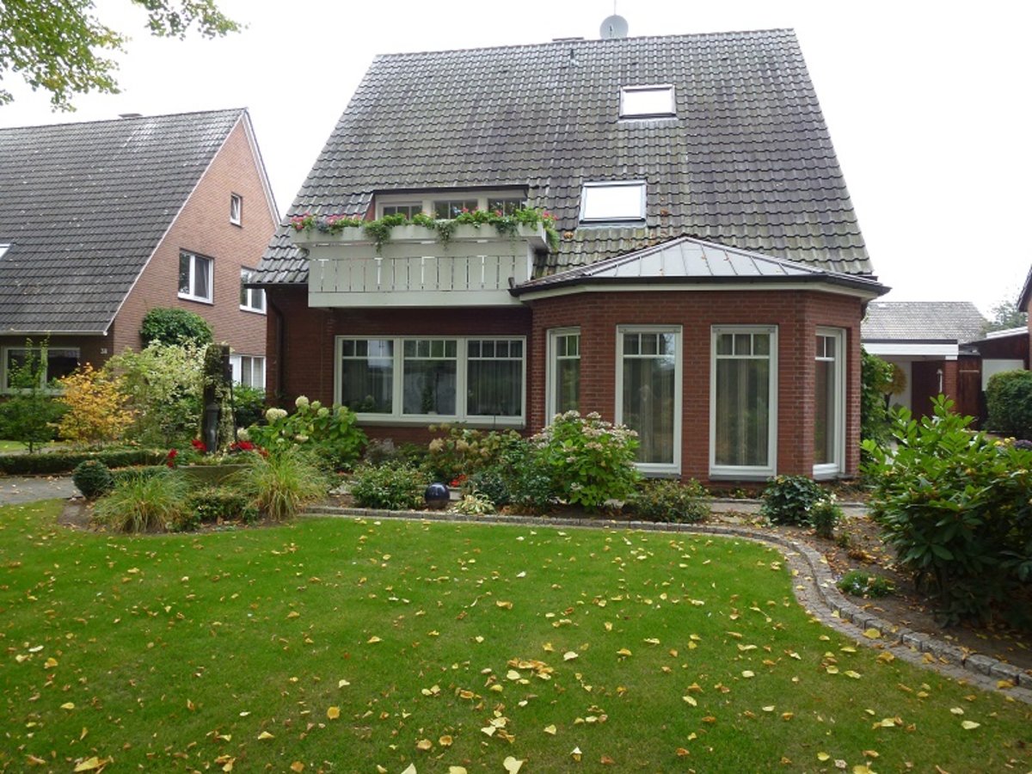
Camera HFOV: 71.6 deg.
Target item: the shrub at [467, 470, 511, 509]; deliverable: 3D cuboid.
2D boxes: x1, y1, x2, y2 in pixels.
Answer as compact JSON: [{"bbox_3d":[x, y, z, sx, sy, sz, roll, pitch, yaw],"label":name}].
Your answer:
[{"bbox_3d":[-0.335,1.176,8.439,0.520,0.450,0.470,1,-1,0],"label":"shrub"}]

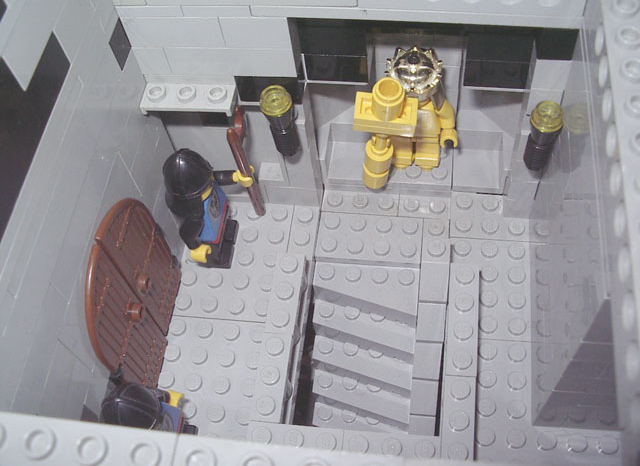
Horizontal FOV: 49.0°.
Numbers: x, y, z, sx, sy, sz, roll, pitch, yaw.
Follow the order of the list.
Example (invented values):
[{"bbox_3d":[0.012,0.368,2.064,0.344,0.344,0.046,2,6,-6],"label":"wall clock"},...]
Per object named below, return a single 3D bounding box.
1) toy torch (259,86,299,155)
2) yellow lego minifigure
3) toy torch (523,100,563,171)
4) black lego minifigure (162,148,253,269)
[{"bbox_3d":[-0.010,-0.028,0.177,0.008,0.021,0.008,3,60,8],"label":"toy torch"},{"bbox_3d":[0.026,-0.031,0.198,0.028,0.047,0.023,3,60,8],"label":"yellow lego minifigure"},{"bbox_3d":[0.053,-0.023,0.169,0.008,0.021,0.008,3,60,8],"label":"toy torch"},{"bbox_3d":[-0.029,-0.006,0.197,0.022,0.041,0.024,3,60,8],"label":"black lego minifigure"}]

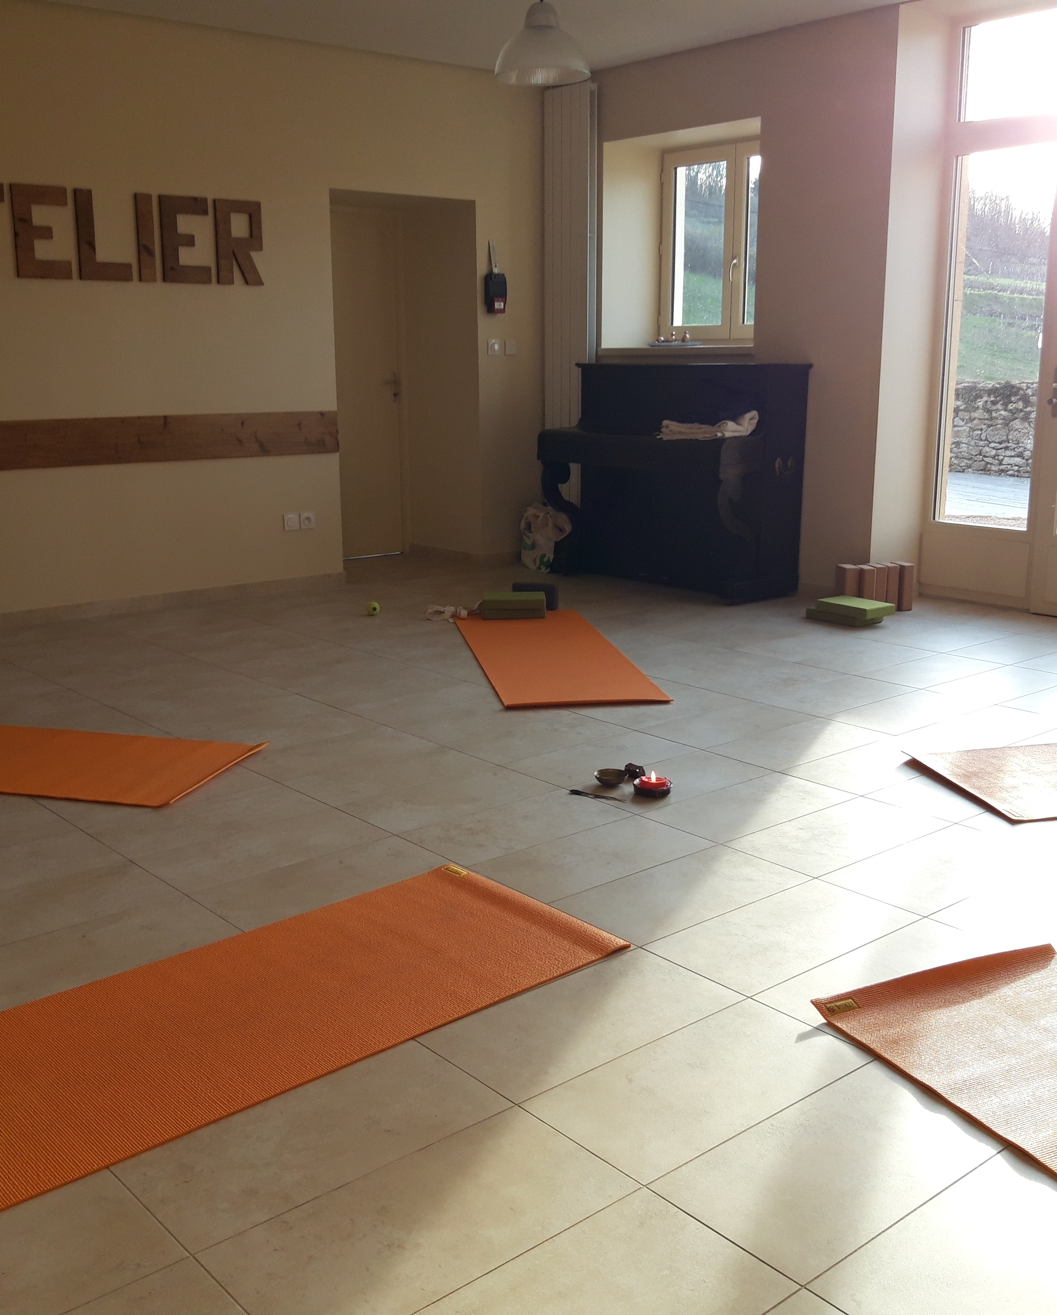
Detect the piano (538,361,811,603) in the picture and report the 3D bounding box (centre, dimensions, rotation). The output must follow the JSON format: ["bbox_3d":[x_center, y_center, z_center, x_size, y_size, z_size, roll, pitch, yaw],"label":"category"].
[{"bbox_3d":[0.755,-1.004,7.296,0.639,1.209,1.475,-10,16,-38],"label":"piano"}]

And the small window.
[{"bbox_3d":[1.242,-2.441,7.764,0.080,1.140,1.180,-11,16,-39],"label":"small window"}]

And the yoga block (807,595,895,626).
[{"bbox_3d":[1.549,-0.218,6.292,0.238,0.100,0.375,-9,15,-34],"label":"yoga block"}]

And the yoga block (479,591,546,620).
[{"bbox_3d":[-0.072,-0.252,6.464,0.307,0.101,0.211,-1,13,-2],"label":"yoga block"}]

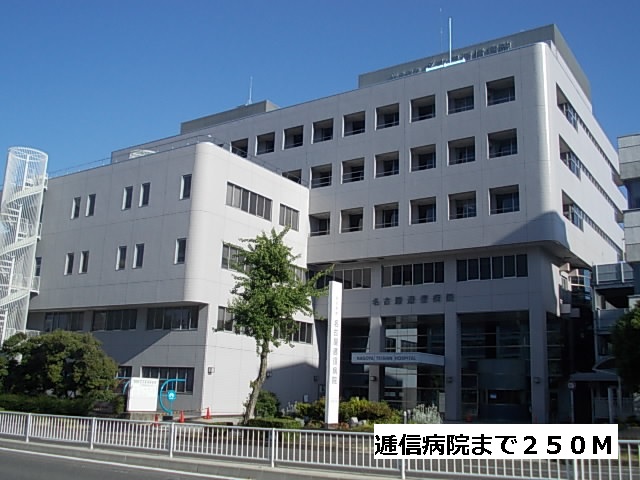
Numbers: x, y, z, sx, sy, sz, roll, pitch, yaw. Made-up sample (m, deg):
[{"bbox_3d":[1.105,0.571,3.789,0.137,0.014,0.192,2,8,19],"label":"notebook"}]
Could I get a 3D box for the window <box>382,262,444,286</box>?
[{"bbox_3d":[6.614,2.467,50.096,4.918,1.510,0.200,-7,-16,34],"label":"window"}]

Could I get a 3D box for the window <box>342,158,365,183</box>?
[{"bbox_3d":[2.639,-5.258,53.883,1.918,1.758,0.300,-7,-16,34],"label":"window"}]

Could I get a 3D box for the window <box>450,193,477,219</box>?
[{"bbox_3d":[9.820,-2.337,48.325,1.992,1.764,0.250,-7,-16,33],"label":"window"}]

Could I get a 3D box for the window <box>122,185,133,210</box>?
[{"bbox_3d":[-13.669,-2.948,50.306,0.879,1.666,0.200,-7,-16,34],"label":"window"}]

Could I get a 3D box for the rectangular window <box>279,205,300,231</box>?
[{"bbox_3d":[-2.303,-1.601,52.572,0.150,1.627,2.432,-7,-16,33],"label":"rectangular window"}]

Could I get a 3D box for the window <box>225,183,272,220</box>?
[{"bbox_3d":[-4.899,-2.574,48.844,0.150,1.614,4.955,-7,-16,33],"label":"window"}]

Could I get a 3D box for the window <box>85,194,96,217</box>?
[{"bbox_3d":[-16.752,-2.523,51.628,0.929,1.611,0.250,-7,-16,33],"label":"window"}]

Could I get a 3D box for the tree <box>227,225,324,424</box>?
[{"bbox_3d":[-1.765,3.487,28.104,3.838,8.080,3.646,2,-13,0],"label":"tree"}]

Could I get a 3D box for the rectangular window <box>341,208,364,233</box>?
[{"bbox_3d":[2.451,-1.439,52.657,1.966,1.778,0.300,-7,-16,34],"label":"rectangular window"}]

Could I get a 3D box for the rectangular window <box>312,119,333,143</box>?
[{"bbox_3d":[0.283,-8.537,55.722,2.024,1.770,0.300,-7,-16,33],"label":"rectangular window"}]

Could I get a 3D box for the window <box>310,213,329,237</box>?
[{"bbox_3d":[0.033,-1.153,54.286,1.966,1.778,0.300,-7,-16,34],"label":"window"}]

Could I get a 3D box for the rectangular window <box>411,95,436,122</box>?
[{"bbox_3d":[7.504,-9.434,50.926,2.028,1.737,0.300,-7,-16,33],"label":"rectangular window"}]

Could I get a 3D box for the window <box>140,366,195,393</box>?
[{"bbox_3d":[-9.907,9.168,45.727,4.833,1.675,0.200,-7,-16,34],"label":"window"}]

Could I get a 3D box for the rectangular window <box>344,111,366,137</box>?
[{"bbox_3d":[2.715,-9.044,54.935,1.992,1.764,0.250,-7,-16,33],"label":"rectangular window"}]

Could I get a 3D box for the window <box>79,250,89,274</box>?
[{"bbox_3d":[-17.182,1.702,51.571,0.871,1.659,0.200,-7,-16,34],"label":"window"}]

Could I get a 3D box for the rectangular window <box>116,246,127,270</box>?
[{"bbox_3d":[-13.815,1.299,49.324,0.879,1.659,0.200,-7,-16,34],"label":"rectangular window"}]

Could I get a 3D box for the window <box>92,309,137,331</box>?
[{"bbox_3d":[-14.517,5.727,49.771,4.674,1.421,0.200,-7,-16,34],"label":"window"}]

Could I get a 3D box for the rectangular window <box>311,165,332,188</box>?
[{"bbox_3d":[0.212,-4.968,55.503,1.905,1.758,0.300,-7,-16,34],"label":"rectangular window"}]

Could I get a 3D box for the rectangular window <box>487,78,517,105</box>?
[{"bbox_3d":[12.395,-10.064,47.856,1.966,1.778,0.300,-7,-16,34],"label":"rectangular window"}]

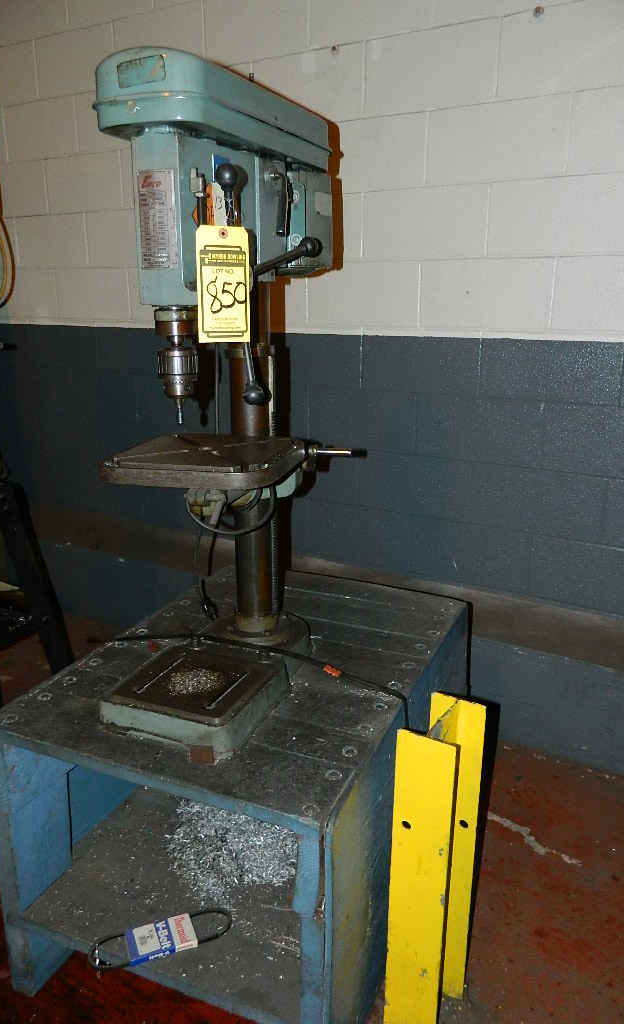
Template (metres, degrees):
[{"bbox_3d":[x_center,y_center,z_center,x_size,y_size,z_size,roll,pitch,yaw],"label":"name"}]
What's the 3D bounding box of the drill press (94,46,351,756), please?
[{"bbox_3d":[-0.110,-0.178,1.269,0.300,0.970,0.587,8,18,25],"label":"drill press"}]

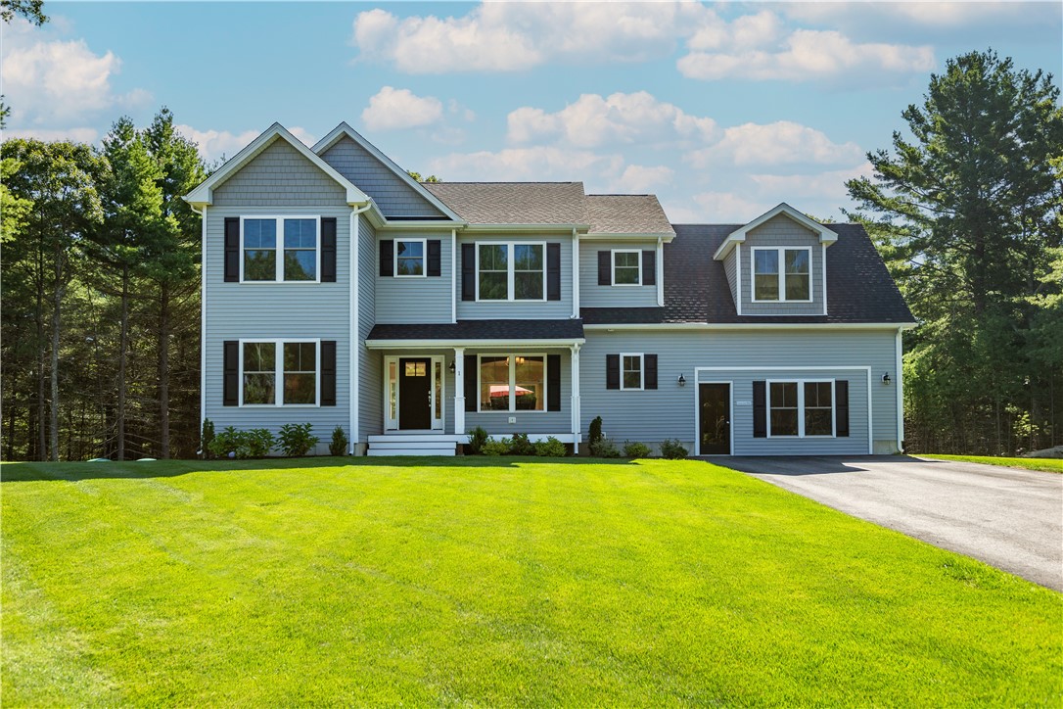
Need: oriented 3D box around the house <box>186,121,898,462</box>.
[{"bbox_3d":[1.220,-1.350,24.100,19.100,8.850,11.200,0,-4,0],"label":"house"}]

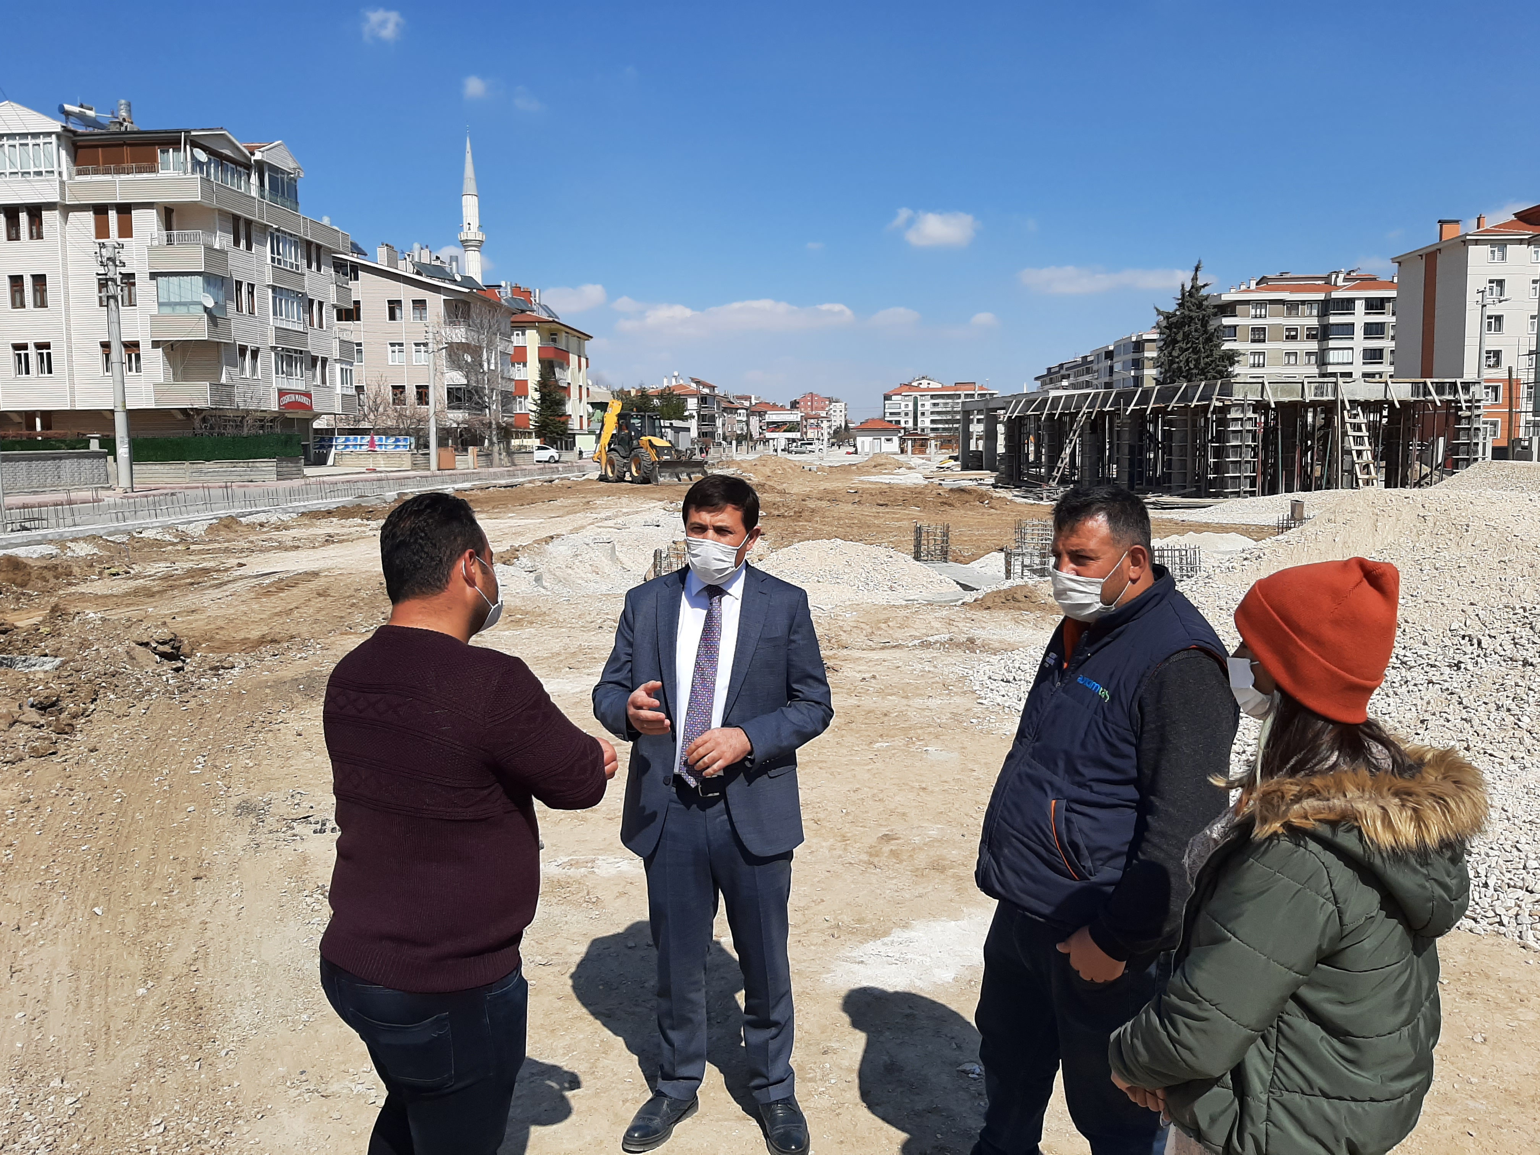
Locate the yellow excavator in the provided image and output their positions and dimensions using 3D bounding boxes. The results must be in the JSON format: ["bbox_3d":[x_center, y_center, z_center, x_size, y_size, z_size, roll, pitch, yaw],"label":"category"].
[{"bbox_3d":[-5.169,-5.926,50.200,2.400,3.650,5.900,-5,8,-36],"label":"yellow excavator"}]

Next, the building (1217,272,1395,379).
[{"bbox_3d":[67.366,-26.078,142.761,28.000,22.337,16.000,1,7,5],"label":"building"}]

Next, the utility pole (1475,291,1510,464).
[{"bbox_3d":[35.400,-9.696,57.001,1.750,9.000,0.600,-1,6,0],"label":"utility pole"}]

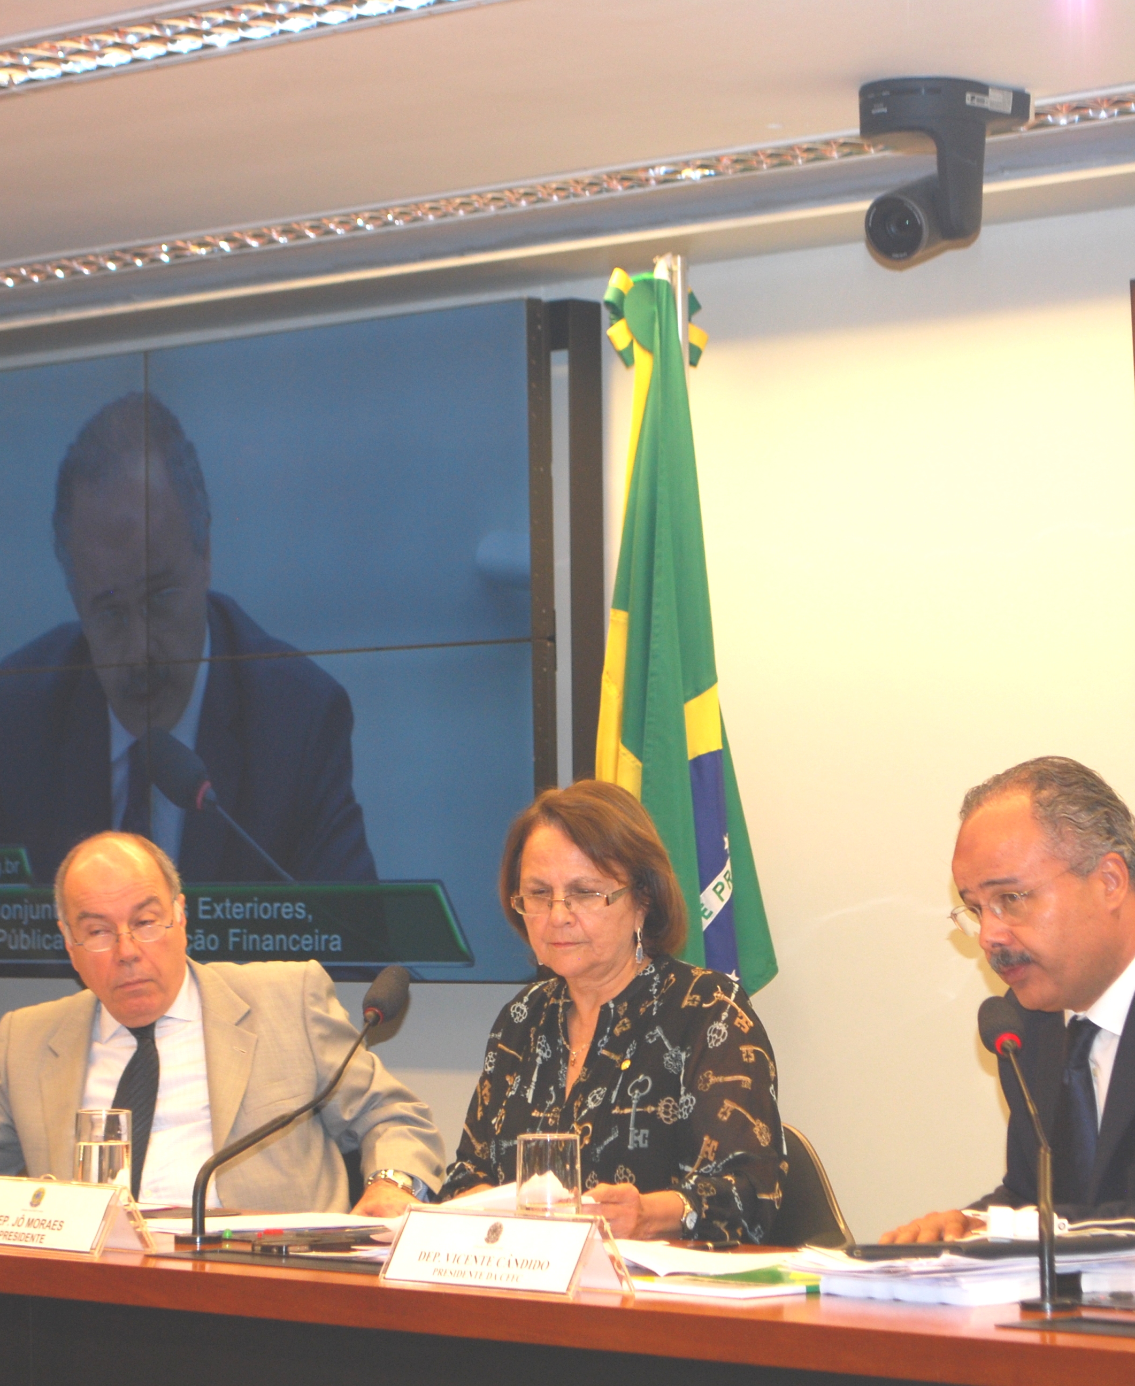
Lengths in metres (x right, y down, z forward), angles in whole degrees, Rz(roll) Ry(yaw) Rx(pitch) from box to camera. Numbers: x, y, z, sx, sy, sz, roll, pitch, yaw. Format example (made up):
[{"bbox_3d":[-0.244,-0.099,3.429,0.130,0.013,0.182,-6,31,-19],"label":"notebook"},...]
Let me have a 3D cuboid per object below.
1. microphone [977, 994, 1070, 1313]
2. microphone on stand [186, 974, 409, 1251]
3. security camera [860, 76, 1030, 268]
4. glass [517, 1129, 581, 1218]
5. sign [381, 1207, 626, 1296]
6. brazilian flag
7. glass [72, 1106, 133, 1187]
[{"bbox_3d":[0.441,0.436,4.547,0.058,0.285,0.350,-1,-2,-3],"label":"microphone"},{"bbox_3d":[-0.314,0.471,5.438,0.057,0.302,0.370,-3,-3,41],"label":"microphone on stand"},{"bbox_3d":[0.506,-0.702,6.350,0.180,0.240,0.200,-2,-3,35],"label":"security camera"},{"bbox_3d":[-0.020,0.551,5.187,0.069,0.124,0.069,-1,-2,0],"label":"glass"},{"bbox_3d":[-0.062,0.552,4.694,0.079,0.075,0.300,1,-3,-40],"label":"sign"},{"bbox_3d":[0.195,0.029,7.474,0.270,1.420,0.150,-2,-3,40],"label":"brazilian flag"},{"bbox_3d":[-0.555,0.564,5.658,0.068,0.125,0.068,-1,-2,0],"label":"glass"}]

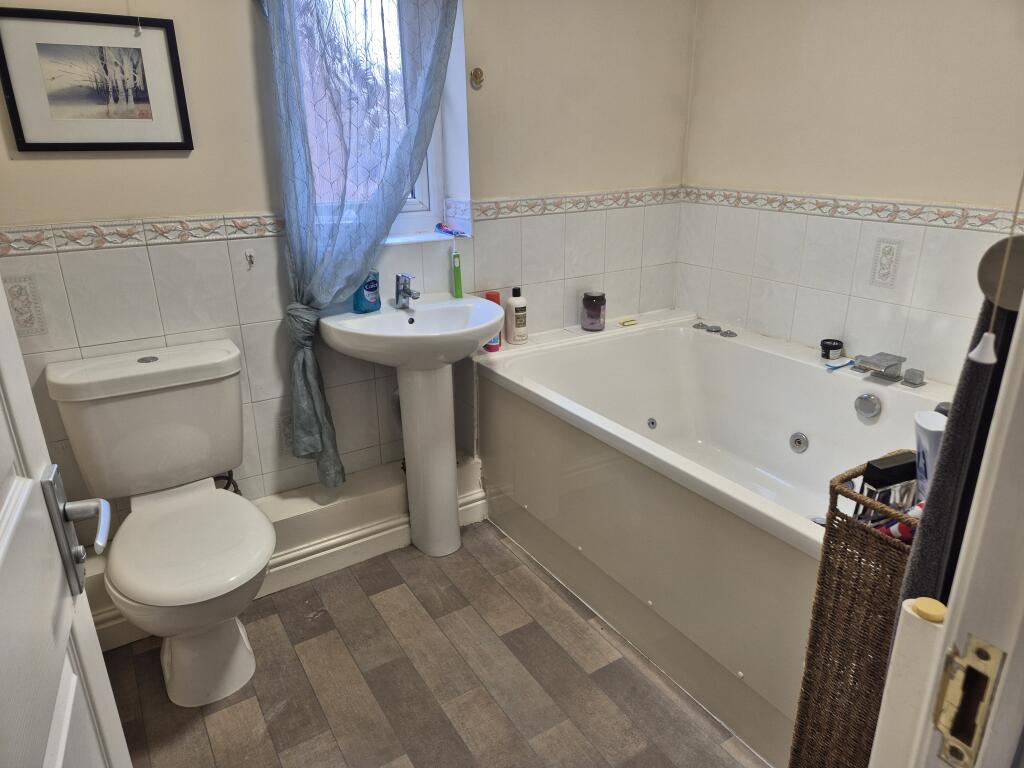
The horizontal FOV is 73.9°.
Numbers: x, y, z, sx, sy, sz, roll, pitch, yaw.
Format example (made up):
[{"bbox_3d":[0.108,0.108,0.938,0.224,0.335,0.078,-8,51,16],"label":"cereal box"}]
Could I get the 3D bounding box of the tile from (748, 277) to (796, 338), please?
[{"bbox_3d":[0.996,-0.292,2.601,0.010,0.206,0.200,-13,23,-31],"label":"tile"}]

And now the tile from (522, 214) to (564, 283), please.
[{"bbox_3d":[0.119,-0.502,2.524,0.200,0.247,0.012,-13,23,-31],"label":"tile"}]

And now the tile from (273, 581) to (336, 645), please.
[{"bbox_3d":[-0.618,0.675,2.007,0.118,0.010,0.257,-12,23,-29],"label":"tile"}]

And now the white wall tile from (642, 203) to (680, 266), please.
[{"bbox_3d":[0.635,-0.633,2.902,0.208,0.251,0.010,-13,23,-31],"label":"white wall tile"}]

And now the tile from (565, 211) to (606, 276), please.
[{"bbox_3d":[0.287,-0.541,2.629,0.200,0.247,0.012,-13,23,-31],"label":"tile"}]

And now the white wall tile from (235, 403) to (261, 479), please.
[{"bbox_3d":[-0.900,0.198,2.115,0.203,0.251,0.010,-13,23,-31],"label":"white wall tile"}]

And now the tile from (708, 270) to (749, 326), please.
[{"bbox_3d":[0.884,-0.348,2.760,0.010,0.206,0.200,-13,23,-31],"label":"tile"}]

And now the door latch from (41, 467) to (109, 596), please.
[{"bbox_3d":[-0.486,0.191,0.768,0.058,0.152,0.146,-9,22,-23],"label":"door latch"}]

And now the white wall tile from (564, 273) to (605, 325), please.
[{"bbox_3d":[0.288,-0.330,2.724,0.200,0.206,0.010,-13,23,-31],"label":"white wall tile"}]

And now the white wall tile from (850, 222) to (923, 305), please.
[{"bbox_3d":[1.211,-0.390,2.196,0.010,0.247,0.199,-13,23,-31],"label":"white wall tile"}]

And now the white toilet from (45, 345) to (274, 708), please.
[{"bbox_3d":[-0.808,0.367,1.712,0.438,0.776,0.702,-13,23,-31],"label":"white toilet"}]

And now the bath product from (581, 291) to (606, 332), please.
[{"bbox_3d":[0.317,-0.281,2.614,0.096,0.137,0.096,0,20,0],"label":"bath product"}]

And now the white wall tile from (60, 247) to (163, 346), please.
[{"bbox_3d":[-1.056,-0.232,1.808,0.200,0.247,0.010,-13,23,-31],"label":"white wall tile"}]

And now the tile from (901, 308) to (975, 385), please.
[{"bbox_3d":[1.324,-0.112,2.118,0.010,0.224,0.199,-13,23,-31],"label":"tile"}]

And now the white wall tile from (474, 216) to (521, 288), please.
[{"bbox_3d":[-0.049,-0.463,2.419,0.200,0.247,0.012,-13,23,-31],"label":"white wall tile"}]

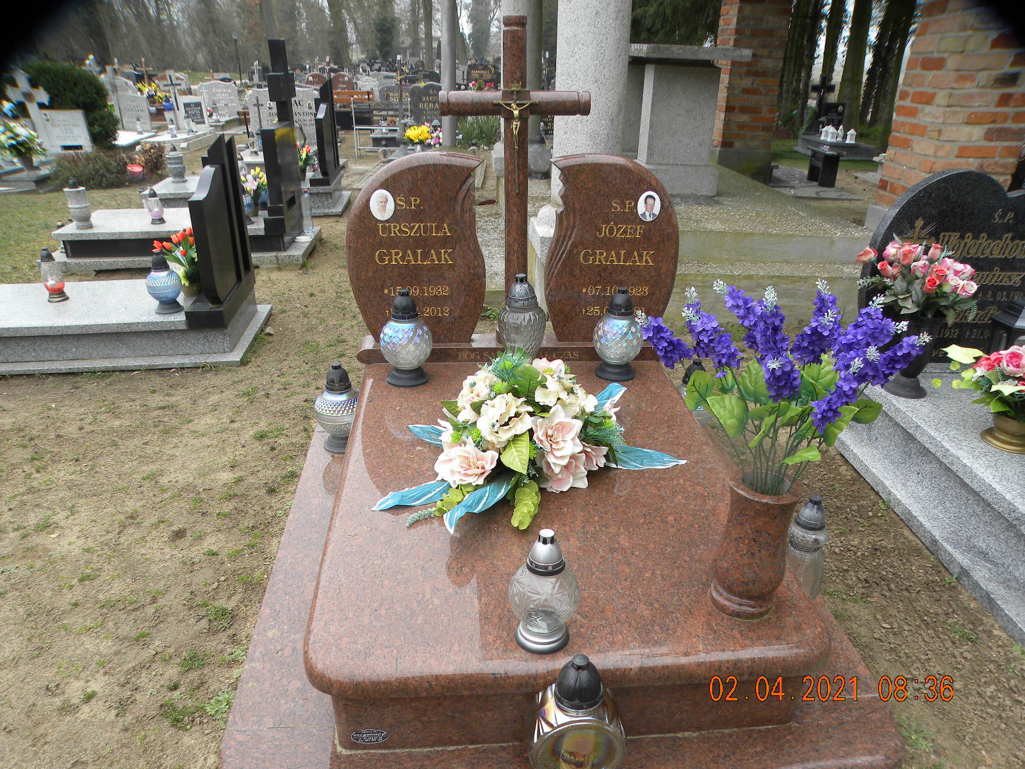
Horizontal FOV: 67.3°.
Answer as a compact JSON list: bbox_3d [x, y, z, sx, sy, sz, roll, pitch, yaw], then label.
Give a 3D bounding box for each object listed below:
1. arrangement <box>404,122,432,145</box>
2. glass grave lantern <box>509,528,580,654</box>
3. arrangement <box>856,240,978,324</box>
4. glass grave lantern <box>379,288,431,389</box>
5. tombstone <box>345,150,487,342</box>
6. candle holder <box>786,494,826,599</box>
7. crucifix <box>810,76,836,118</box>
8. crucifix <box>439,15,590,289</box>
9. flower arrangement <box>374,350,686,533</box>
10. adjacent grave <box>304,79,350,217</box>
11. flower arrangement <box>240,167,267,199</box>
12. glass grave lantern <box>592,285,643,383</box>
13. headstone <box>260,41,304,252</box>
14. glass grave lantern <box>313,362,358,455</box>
[{"bbox_3d":[-1.100,-2.935,9.000,0.340,0.270,0.300,-1,24,-5],"label":"arrangement"},{"bbox_3d":[0.066,0.399,1.536,0.145,0.258,0.145,-2,25,-4],"label":"glass grave lantern"},{"bbox_3d":[1.506,-0.369,2.830,0.430,0.290,0.360,-1,24,-5],"label":"arrangement"},{"bbox_3d":[-0.338,-0.160,2.461,0.172,0.298,0.172,-1,24,-5],"label":"glass grave lantern"},{"bbox_3d":[-0.329,-0.464,2.667,0.470,0.649,0.092,-1,23,-4],"label":"tombstone"},{"bbox_3d":[0.730,0.428,1.933,0.100,0.344,0.100,-1,24,-5],"label":"candle holder"},{"bbox_3d":[4.385,-4.081,10.943,0.360,0.630,0.070,-2,25,-4],"label":"crucifix"},{"bbox_3d":[0.002,-0.700,2.747,0.517,1.111,0.117,-2,25,-4],"label":"crucifix"},{"bbox_3d":[0.066,0.100,1.973,0.800,0.300,0.560,-1,24,-5],"label":"flower arrangement"},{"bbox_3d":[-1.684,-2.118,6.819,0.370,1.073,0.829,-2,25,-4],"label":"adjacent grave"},{"bbox_3d":[-1.817,-1.416,5.413,0.205,0.244,0.195,20,31,36],"label":"flower arrangement"},{"bbox_3d":[0.355,-0.178,2.555,0.172,0.294,0.172,-1,24,-5],"label":"glass grave lantern"},{"bbox_3d":[-1.620,-1.664,5.355,0.160,1.353,0.574,-1,24,-5],"label":"headstone"},{"bbox_3d":[-0.611,0.075,2.695,0.159,0.326,0.159,-2,25,-4],"label":"glass grave lantern"}]

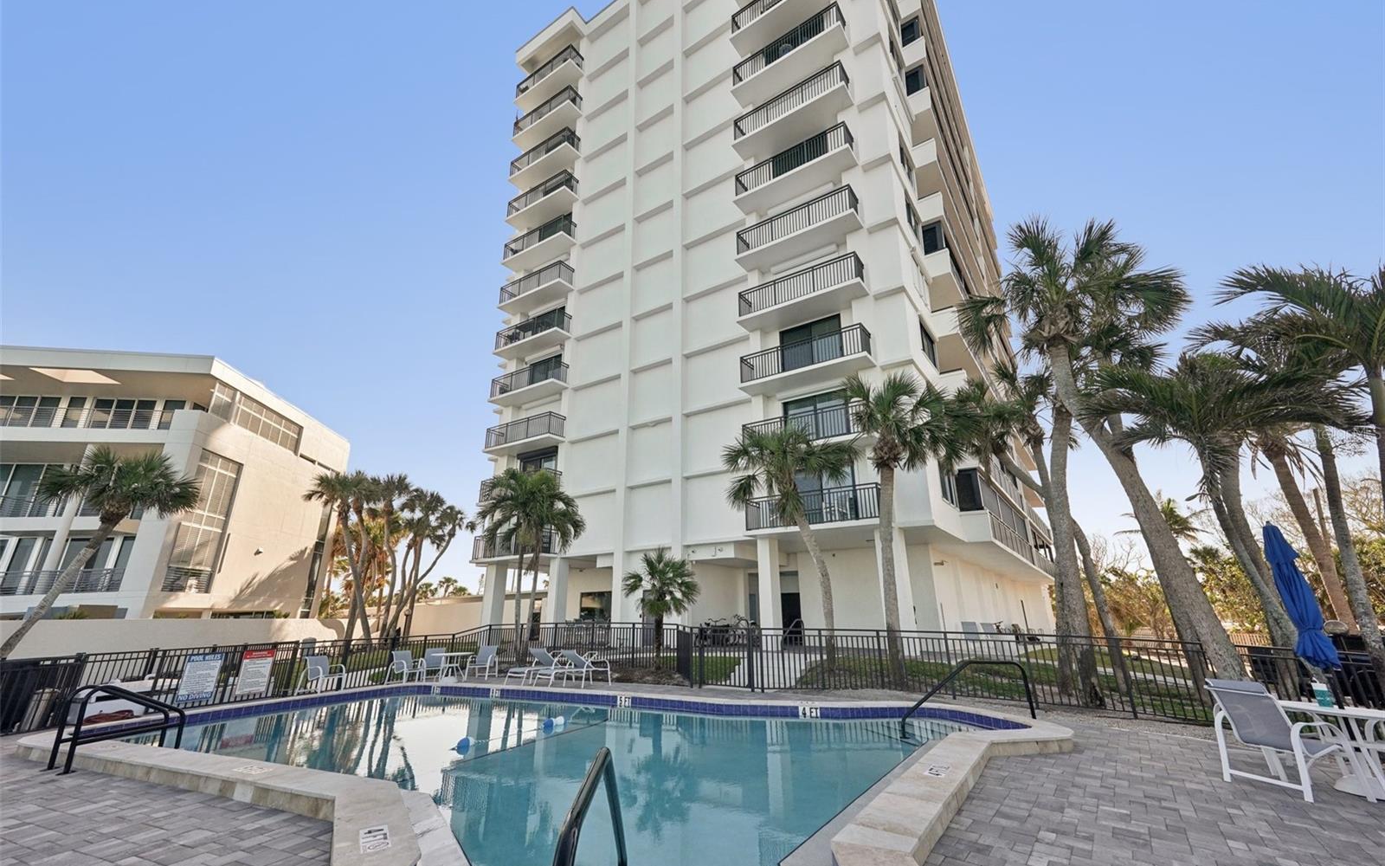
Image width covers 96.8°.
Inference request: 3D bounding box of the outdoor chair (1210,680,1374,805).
[{"bbox_3d":[5.369,2.764,5.617,0.800,0.880,0.700,2,-17,-5],"label":"outdoor chair"}]

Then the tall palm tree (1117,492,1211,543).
[{"bbox_3d":[29.004,7.901,37.143,5.095,8.731,4.560,0,-16,0],"label":"tall palm tree"}]

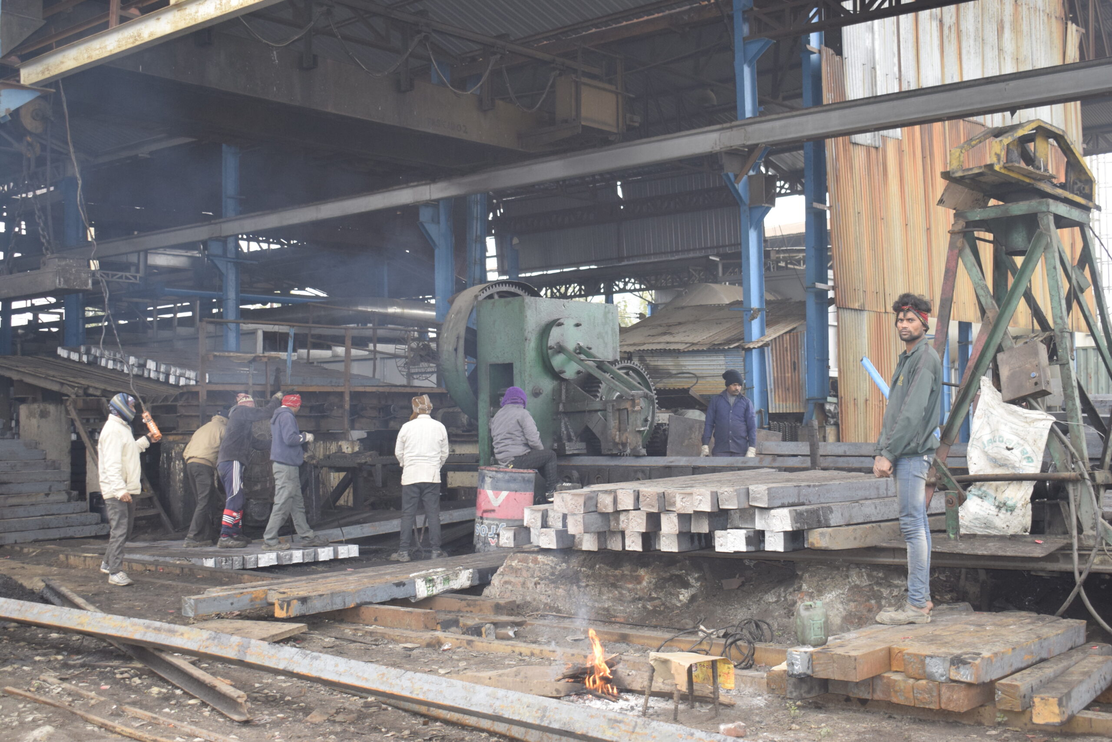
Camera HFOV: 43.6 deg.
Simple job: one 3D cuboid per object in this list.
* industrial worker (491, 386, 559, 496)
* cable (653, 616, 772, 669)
[{"bbox_3d":[-0.335,0.740,14.700,0.620,1.150,0.450,1,-3,-37],"label":"industrial worker"},{"bbox_3d":[0.912,1.537,8.000,0.670,0.240,0.500,-1,-2,0],"label":"cable"}]

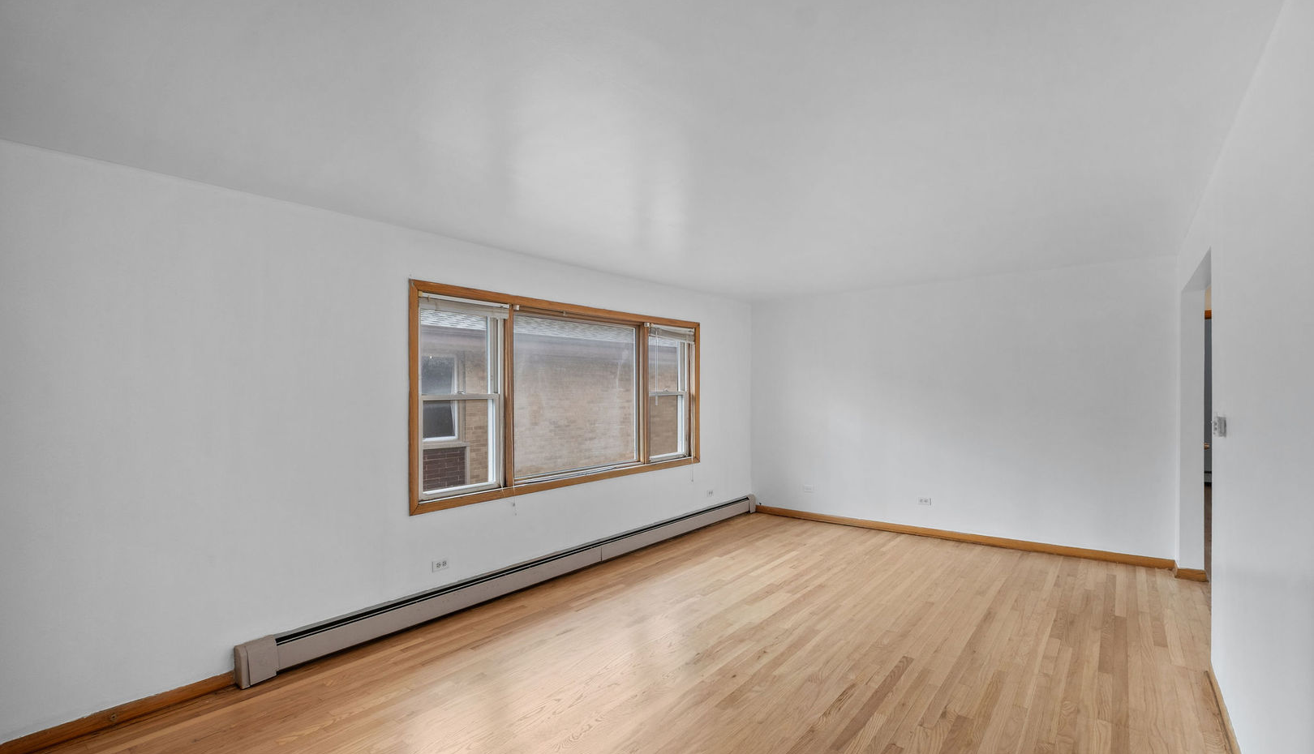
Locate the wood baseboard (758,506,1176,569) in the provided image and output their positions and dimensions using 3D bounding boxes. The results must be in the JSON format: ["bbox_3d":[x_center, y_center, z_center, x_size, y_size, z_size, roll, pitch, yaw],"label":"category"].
[{"bbox_3d":[2.590,1.502,5.334,3.589,0.072,0.016,-2,-2,37],"label":"wood baseboard"}]

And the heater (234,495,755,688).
[{"bbox_3d":[-0.473,1.461,4.586,0.085,0.190,4.925,-2,-2,40],"label":"heater"}]

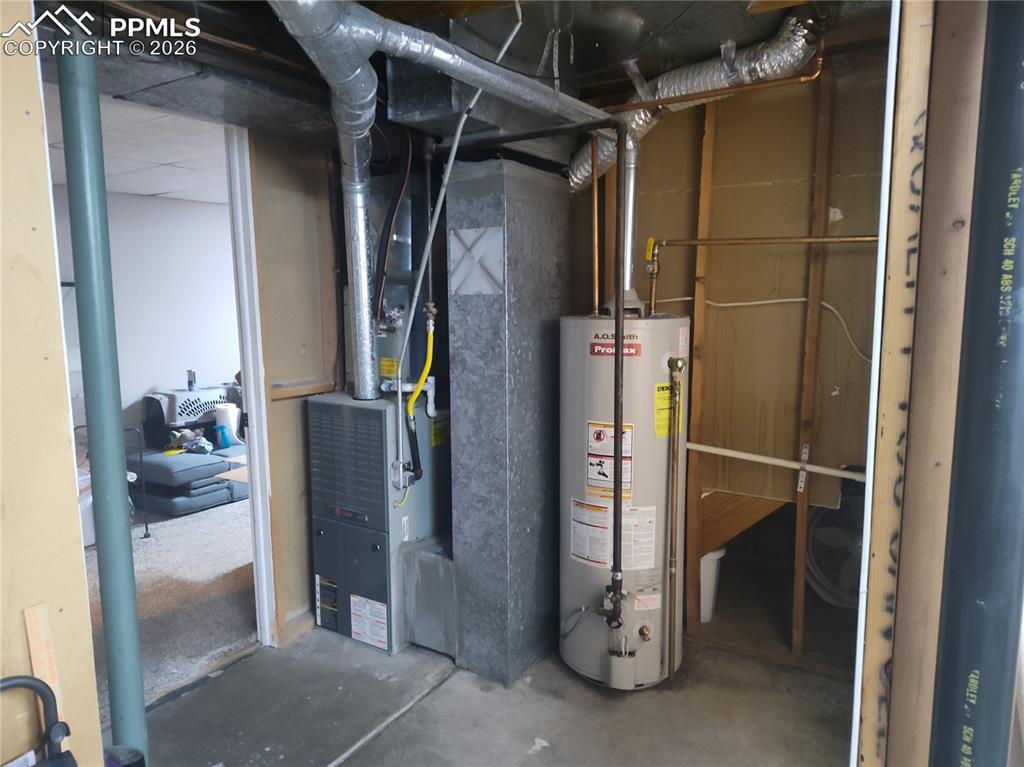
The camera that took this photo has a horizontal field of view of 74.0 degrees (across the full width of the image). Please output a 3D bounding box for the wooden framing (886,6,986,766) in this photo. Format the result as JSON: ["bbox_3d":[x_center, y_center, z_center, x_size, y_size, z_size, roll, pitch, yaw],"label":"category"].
[{"bbox_3d":[0.451,0.201,0.749,0.038,2.250,0.089,4,9,32],"label":"wooden framing"}]

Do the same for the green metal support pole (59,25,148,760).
[{"bbox_3d":[-1.167,0.129,1.955,0.089,2.150,0.089,4,9,32],"label":"green metal support pole"}]

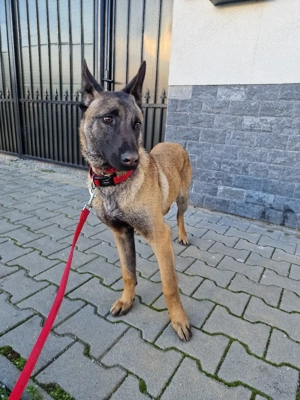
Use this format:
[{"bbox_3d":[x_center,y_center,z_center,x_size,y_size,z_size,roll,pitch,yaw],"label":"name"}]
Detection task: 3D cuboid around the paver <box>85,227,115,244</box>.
[{"bbox_3d":[-0.227,0.252,1.545,0.198,0.066,0.163,13,19,29],"label":"paver"}]

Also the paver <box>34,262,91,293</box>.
[{"bbox_3d":[-0.373,0.363,1.153,0.198,0.066,0.163,13,19,29],"label":"paver"}]

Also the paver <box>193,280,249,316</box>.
[{"bbox_3d":[0.291,0.424,1.090,0.198,0.066,0.163,13,19,29],"label":"paver"}]

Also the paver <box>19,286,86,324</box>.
[{"bbox_3d":[-0.368,0.416,0.997,0.200,0.060,0.162,13,19,30],"label":"paver"}]

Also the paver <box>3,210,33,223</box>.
[{"bbox_3d":[-0.898,0.140,1.771,0.198,0.066,0.163,13,19,29],"label":"paver"}]

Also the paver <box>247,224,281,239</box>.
[{"bbox_3d":[0.753,0.244,1.777,0.198,0.066,0.163,13,19,29],"label":"paver"}]

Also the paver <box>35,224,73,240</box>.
[{"bbox_3d":[-0.562,0.218,1.590,0.200,0.060,0.162,13,19,30],"label":"paver"}]

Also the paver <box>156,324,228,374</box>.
[{"bbox_3d":[0.137,0.484,0.861,0.198,0.066,0.163,13,19,29],"label":"paver"}]

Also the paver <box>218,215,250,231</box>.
[{"bbox_3d":[0.585,0.204,1.881,0.200,0.060,0.162,13,19,30],"label":"paver"}]

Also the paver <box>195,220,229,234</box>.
[{"bbox_3d":[0.421,0.213,1.809,0.198,0.066,0.163,13,19,29],"label":"paver"}]

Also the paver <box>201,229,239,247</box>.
[{"bbox_3d":[0.429,0.264,1.645,0.198,0.066,0.163,13,19,29],"label":"paver"}]

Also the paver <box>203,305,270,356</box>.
[{"bbox_3d":[0.299,0.474,0.926,0.198,0.066,0.163,13,19,29],"label":"paver"}]

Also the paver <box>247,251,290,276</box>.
[{"bbox_3d":[0.609,0.353,1.385,0.200,0.060,0.162,13,19,30],"label":"paver"}]

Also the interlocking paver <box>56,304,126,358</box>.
[{"bbox_3d":[-0.197,0.455,0.896,0.200,0.060,0.162,13,19,30],"label":"interlocking paver"}]

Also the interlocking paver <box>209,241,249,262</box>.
[{"bbox_3d":[0.438,0.312,1.485,0.200,0.060,0.162,13,19,30],"label":"interlocking paver"}]

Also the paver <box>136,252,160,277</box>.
[{"bbox_3d":[-0.049,0.343,1.284,0.198,0.066,0.163,13,19,29],"label":"paver"}]

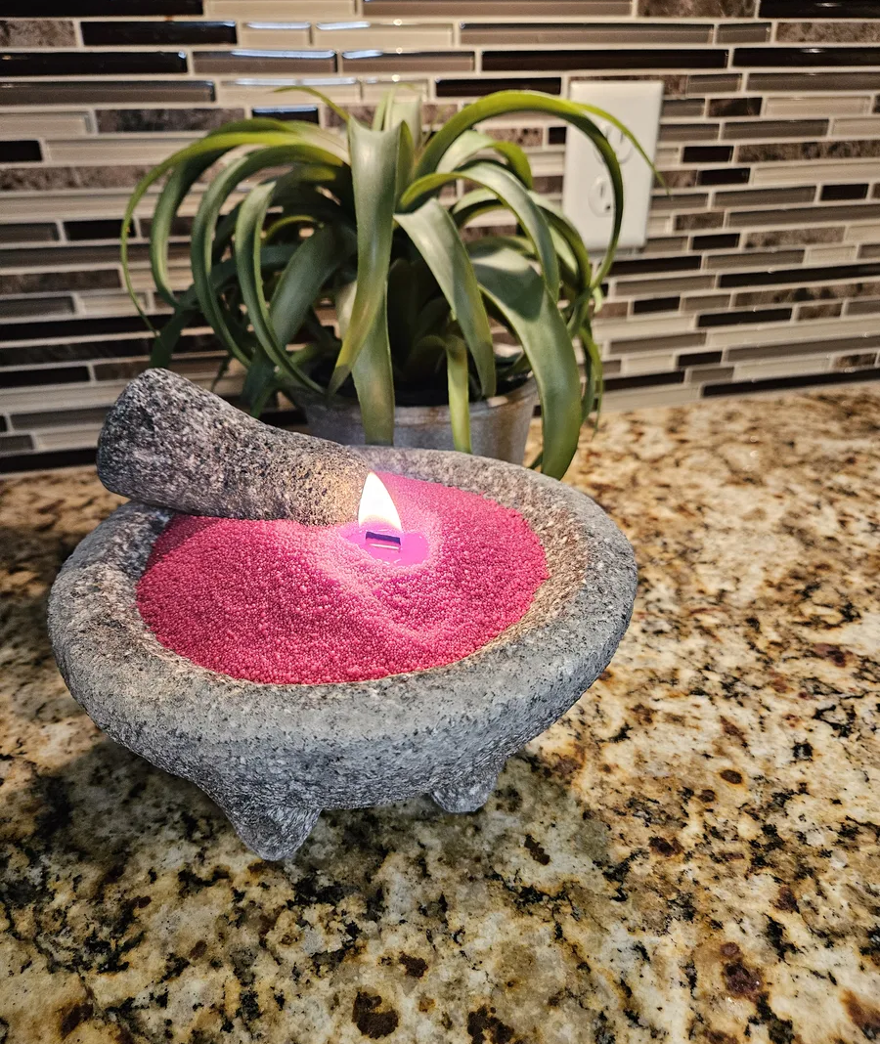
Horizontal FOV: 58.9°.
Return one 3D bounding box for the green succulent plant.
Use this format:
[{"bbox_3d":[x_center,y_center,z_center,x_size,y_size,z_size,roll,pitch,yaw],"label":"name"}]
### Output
[{"bbox_3d":[-0.020,-0.103,0.442,0.272,0.252,0.245,-7,31,-11],"label":"green succulent plant"}]

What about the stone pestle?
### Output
[{"bbox_3d":[-0.076,-0.023,0.293,0.104,0.046,0.046,11,0,-7],"label":"stone pestle"}]

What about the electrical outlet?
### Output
[{"bbox_3d":[0.127,-0.260,0.577,0.070,0.114,0.008,-7,31,-11],"label":"electrical outlet"}]

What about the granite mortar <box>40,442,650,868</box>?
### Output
[{"bbox_3d":[-0.031,0.057,0.298,0.196,0.120,0.194,-7,31,-11],"label":"granite mortar"}]

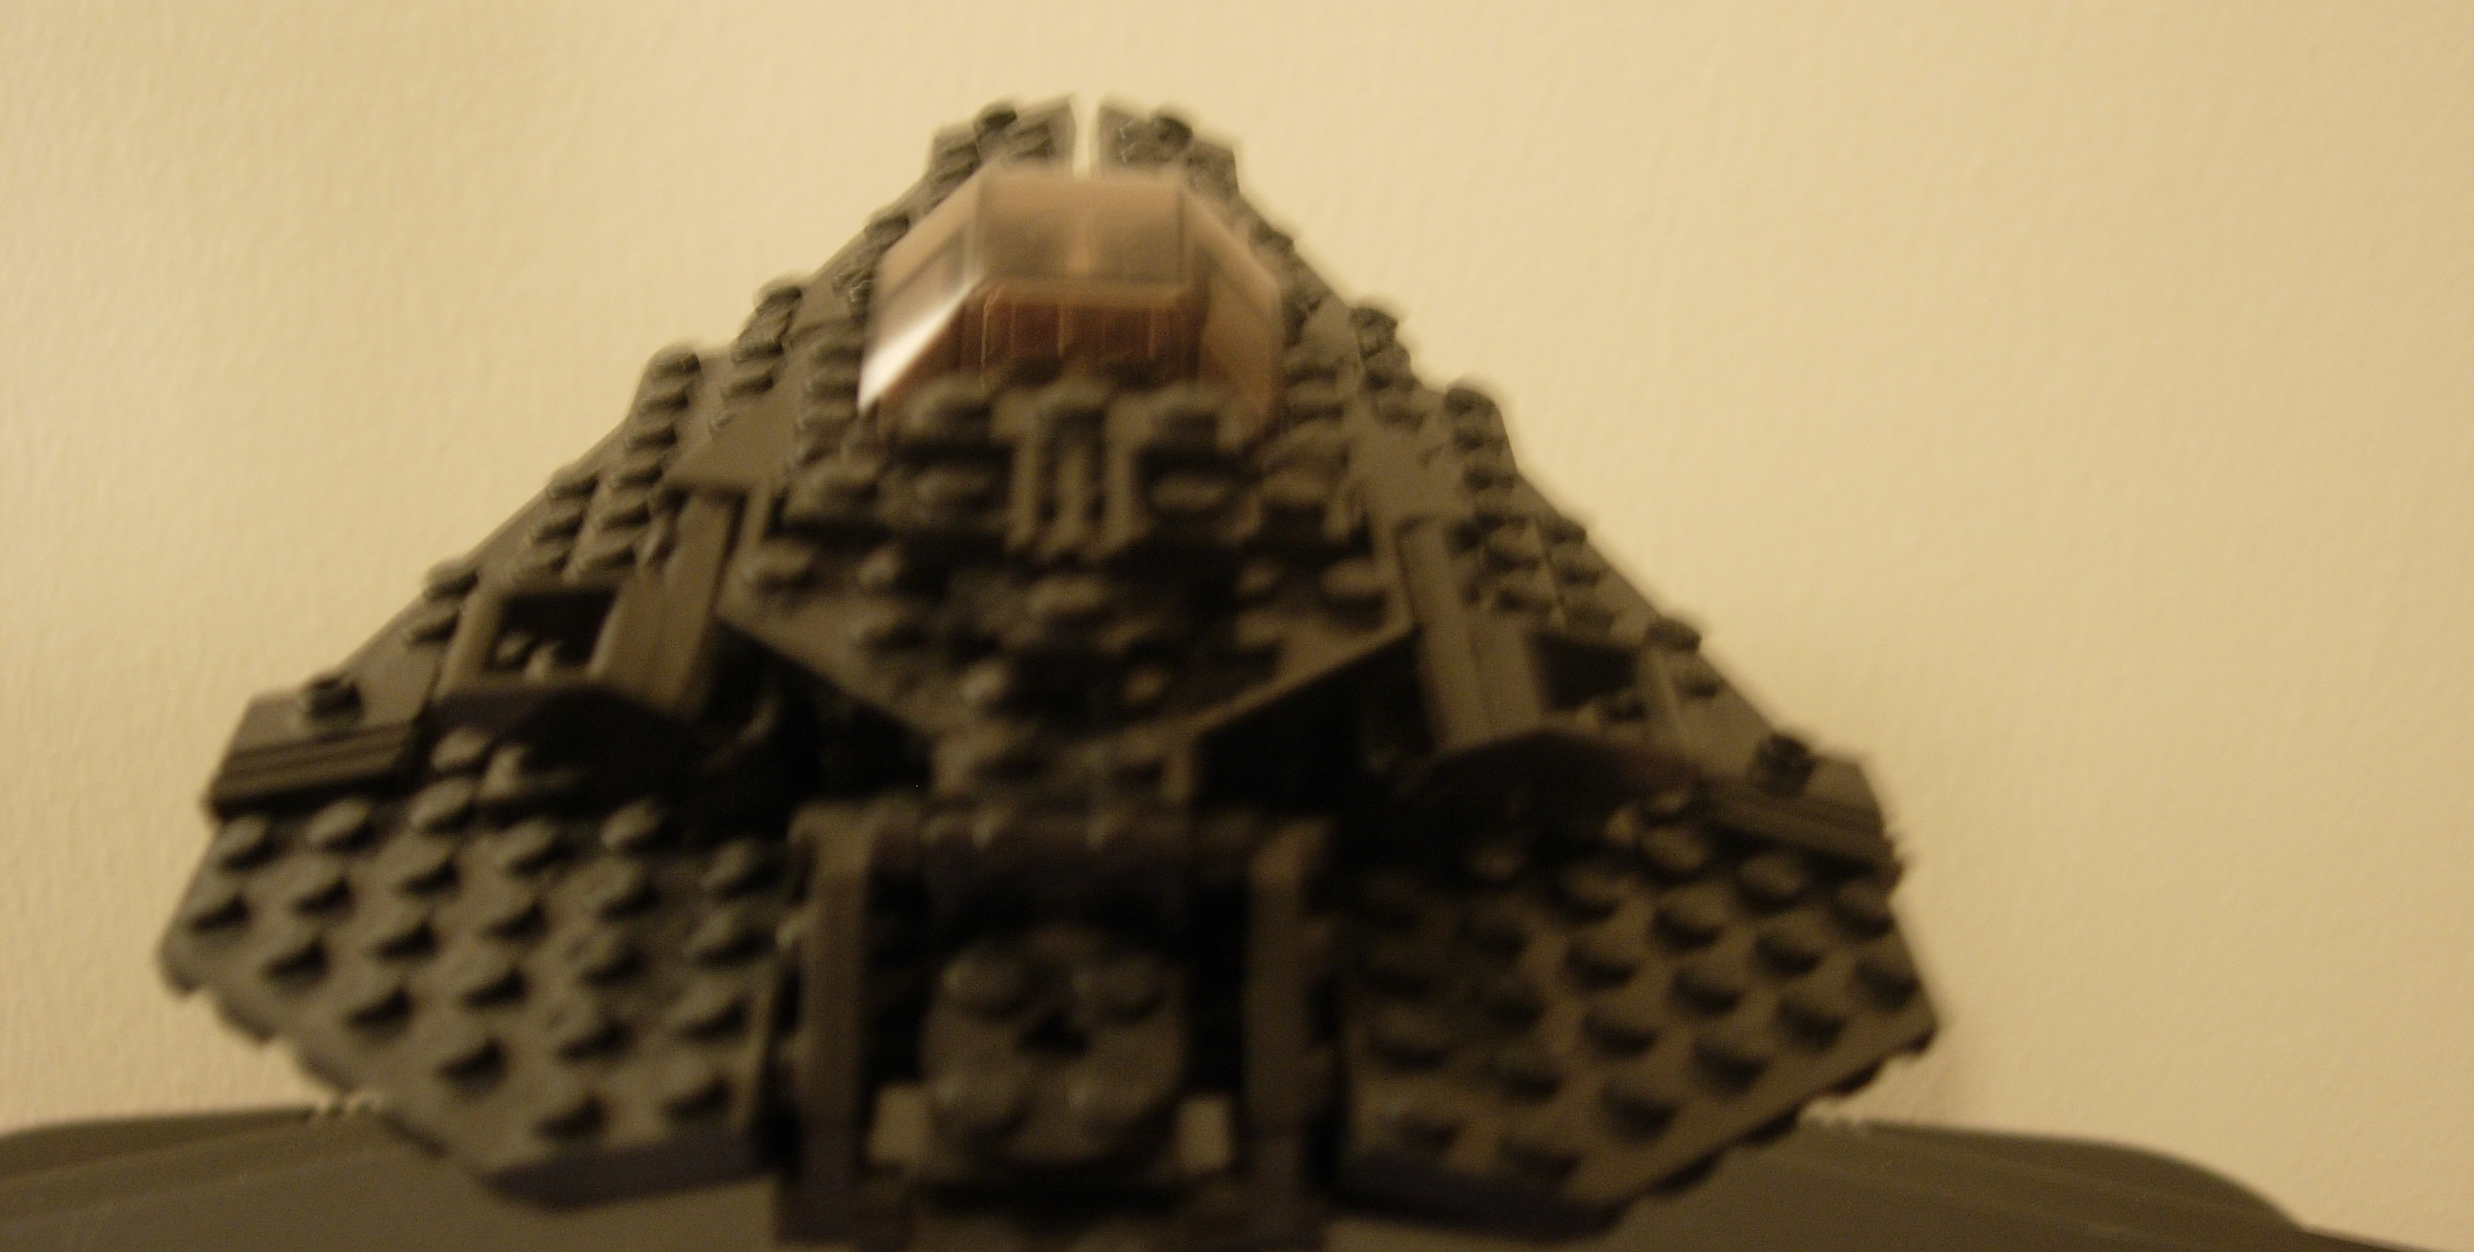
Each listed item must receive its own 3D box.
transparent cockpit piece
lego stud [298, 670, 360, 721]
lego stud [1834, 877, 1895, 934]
[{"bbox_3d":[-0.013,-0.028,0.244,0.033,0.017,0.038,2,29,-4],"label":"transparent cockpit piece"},{"bbox_3d":[-0.069,0.005,0.223,0.005,0.002,0.005,-11,29,3],"label":"lego stud"},{"bbox_3d":[0.048,0.021,0.223,0.005,0.002,0.005,16,27,-11],"label":"lego stud"}]

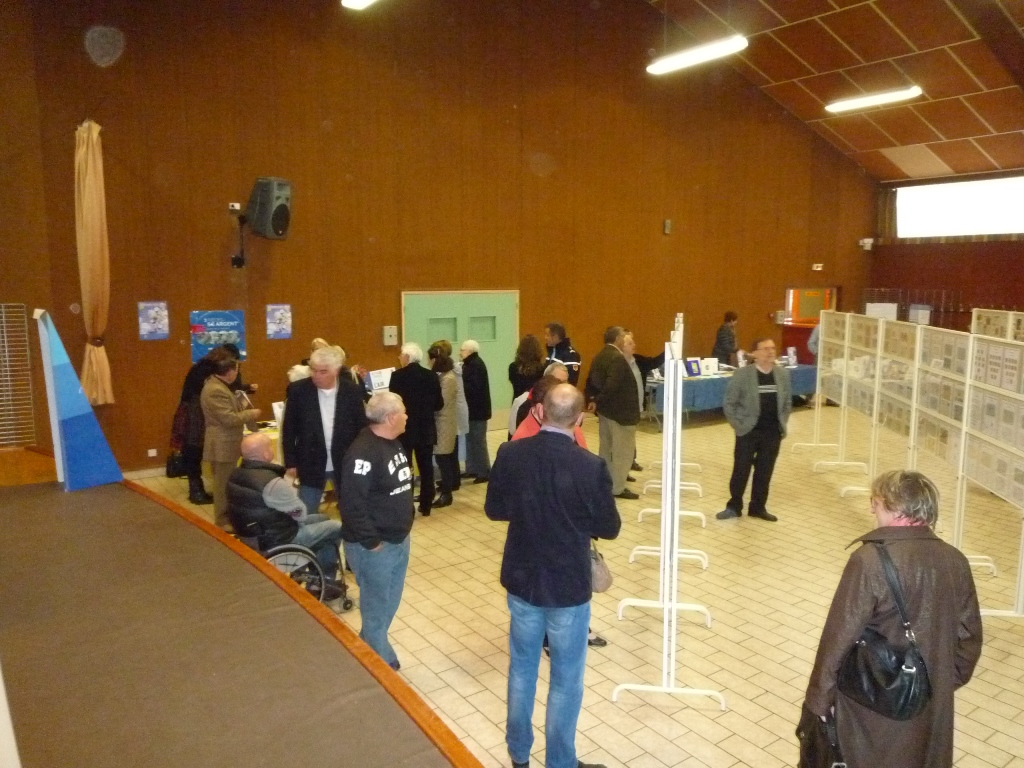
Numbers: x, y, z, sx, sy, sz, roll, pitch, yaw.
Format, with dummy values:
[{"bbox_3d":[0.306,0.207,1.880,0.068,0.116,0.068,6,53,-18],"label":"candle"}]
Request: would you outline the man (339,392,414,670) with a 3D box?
[{"bbox_3d":[-0.774,0.829,4.298,0.360,1.645,0.500,2,8,12],"label":"man"}]

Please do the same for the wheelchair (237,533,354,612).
[{"bbox_3d":[-1.532,1.141,4.887,0.950,0.870,0.630,-7,10,-42],"label":"wheelchair"}]

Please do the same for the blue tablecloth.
[{"bbox_3d":[3.752,0.041,12.574,4.400,0.530,0.760,-5,9,-35],"label":"blue tablecloth"}]

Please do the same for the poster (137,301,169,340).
[{"bbox_3d":[-4.081,-0.721,8.431,0.300,0.420,0.010,-5,9,-35],"label":"poster"}]

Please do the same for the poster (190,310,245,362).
[{"bbox_3d":[-3.505,-0.567,8.856,0.612,0.610,0.010,-5,9,-35],"label":"poster"}]

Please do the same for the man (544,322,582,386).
[{"bbox_3d":[0.548,0.196,8.437,0.360,1.780,0.520,-6,9,-35],"label":"man"}]

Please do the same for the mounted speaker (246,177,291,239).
[{"bbox_3d":[-2.833,-2.040,8.621,0.350,0.670,0.410,10,10,14],"label":"mounted speaker"}]

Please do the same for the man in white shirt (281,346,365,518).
[{"bbox_3d":[-1.322,0.621,5.369,0.600,1.770,0.360,-2,8,-11],"label":"man in white shirt"}]

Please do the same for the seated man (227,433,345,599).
[{"bbox_3d":[-1.503,0.895,4.881,0.800,1.220,0.560,-7,10,-42],"label":"seated man"}]

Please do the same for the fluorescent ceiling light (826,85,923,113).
[{"bbox_3d":[5.908,-4.636,12.052,0.180,0.120,1.550,-5,9,-35],"label":"fluorescent ceiling light"}]

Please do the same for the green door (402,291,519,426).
[{"bbox_3d":[-0.695,-0.294,10.876,1.970,2.100,0.080,-5,9,-35],"label":"green door"}]

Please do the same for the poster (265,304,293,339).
[{"bbox_3d":[-2.907,-0.779,9.250,0.300,0.420,0.010,-5,9,-35],"label":"poster"}]

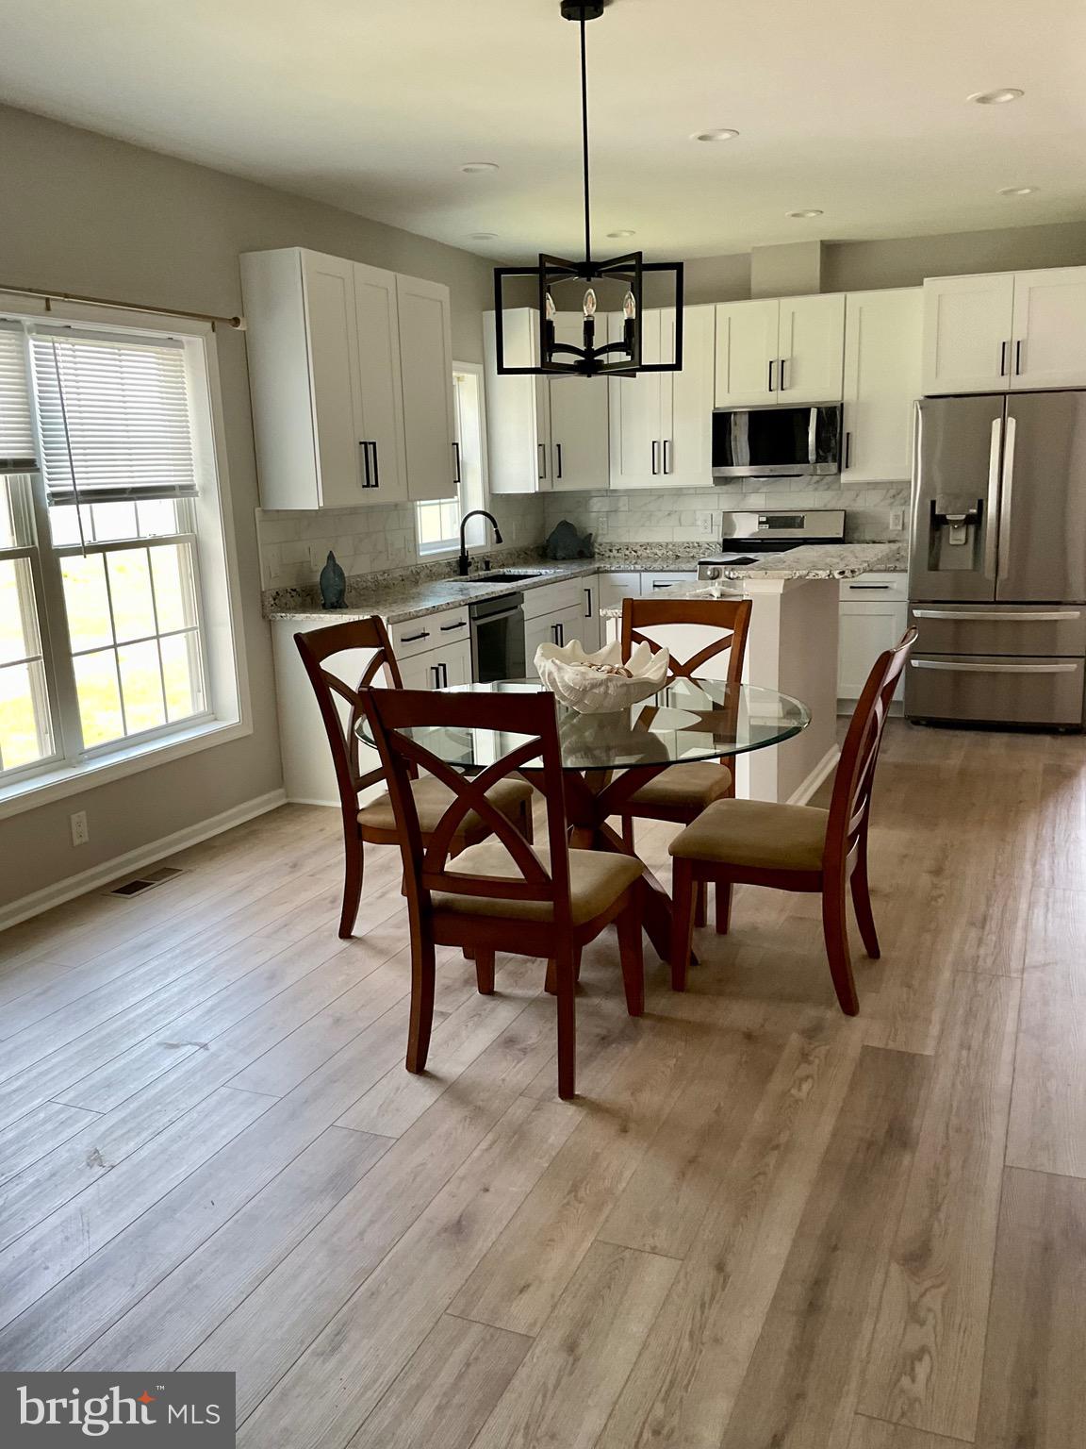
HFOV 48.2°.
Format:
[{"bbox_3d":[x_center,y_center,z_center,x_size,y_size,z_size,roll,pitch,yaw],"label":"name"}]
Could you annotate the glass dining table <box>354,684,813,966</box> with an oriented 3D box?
[{"bbox_3d":[0.156,0.342,3.886,1.385,0.765,1.385,4,13,23],"label":"glass dining table"}]

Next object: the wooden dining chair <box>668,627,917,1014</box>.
[{"bbox_3d":[0.743,0.254,3.590,0.620,1.026,0.500,4,13,23],"label":"wooden dining chair"}]

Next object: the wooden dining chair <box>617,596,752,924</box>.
[{"bbox_3d":[0.427,0.113,4.289,0.500,1.026,0.620,3,13,20],"label":"wooden dining chair"}]

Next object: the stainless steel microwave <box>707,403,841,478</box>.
[{"bbox_3d":[1.450,-1.719,7.350,0.760,0.420,0.400,4,13,23],"label":"stainless steel microwave"}]

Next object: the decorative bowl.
[{"bbox_3d":[0.183,-0.159,3.888,0.420,0.200,0.330,-1,12,3],"label":"decorative bowl"}]

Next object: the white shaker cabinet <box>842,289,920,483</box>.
[{"bbox_3d":[2.021,-1.956,7.084,0.462,1.064,0.330,4,13,23],"label":"white shaker cabinet"}]

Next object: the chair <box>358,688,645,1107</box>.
[{"bbox_3d":[-0.074,0.369,3.173,0.500,1.026,0.620,3,13,20],"label":"chair"}]

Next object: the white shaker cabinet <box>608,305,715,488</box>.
[{"bbox_3d":[0.788,-2.033,7.613,0.690,1.064,0.330,4,13,23],"label":"white shaker cabinet"}]

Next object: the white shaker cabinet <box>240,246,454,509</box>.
[{"bbox_3d":[-0.868,-1.592,5.779,0.330,1.060,1.320,4,13,23],"label":"white shaker cabinet"}]

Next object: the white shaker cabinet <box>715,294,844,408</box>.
[{"bbox_3d":[1.450,-2.220,7.277,0.765,0.597,0.330,4,13,23],"label":"white shaker cabinet"}]

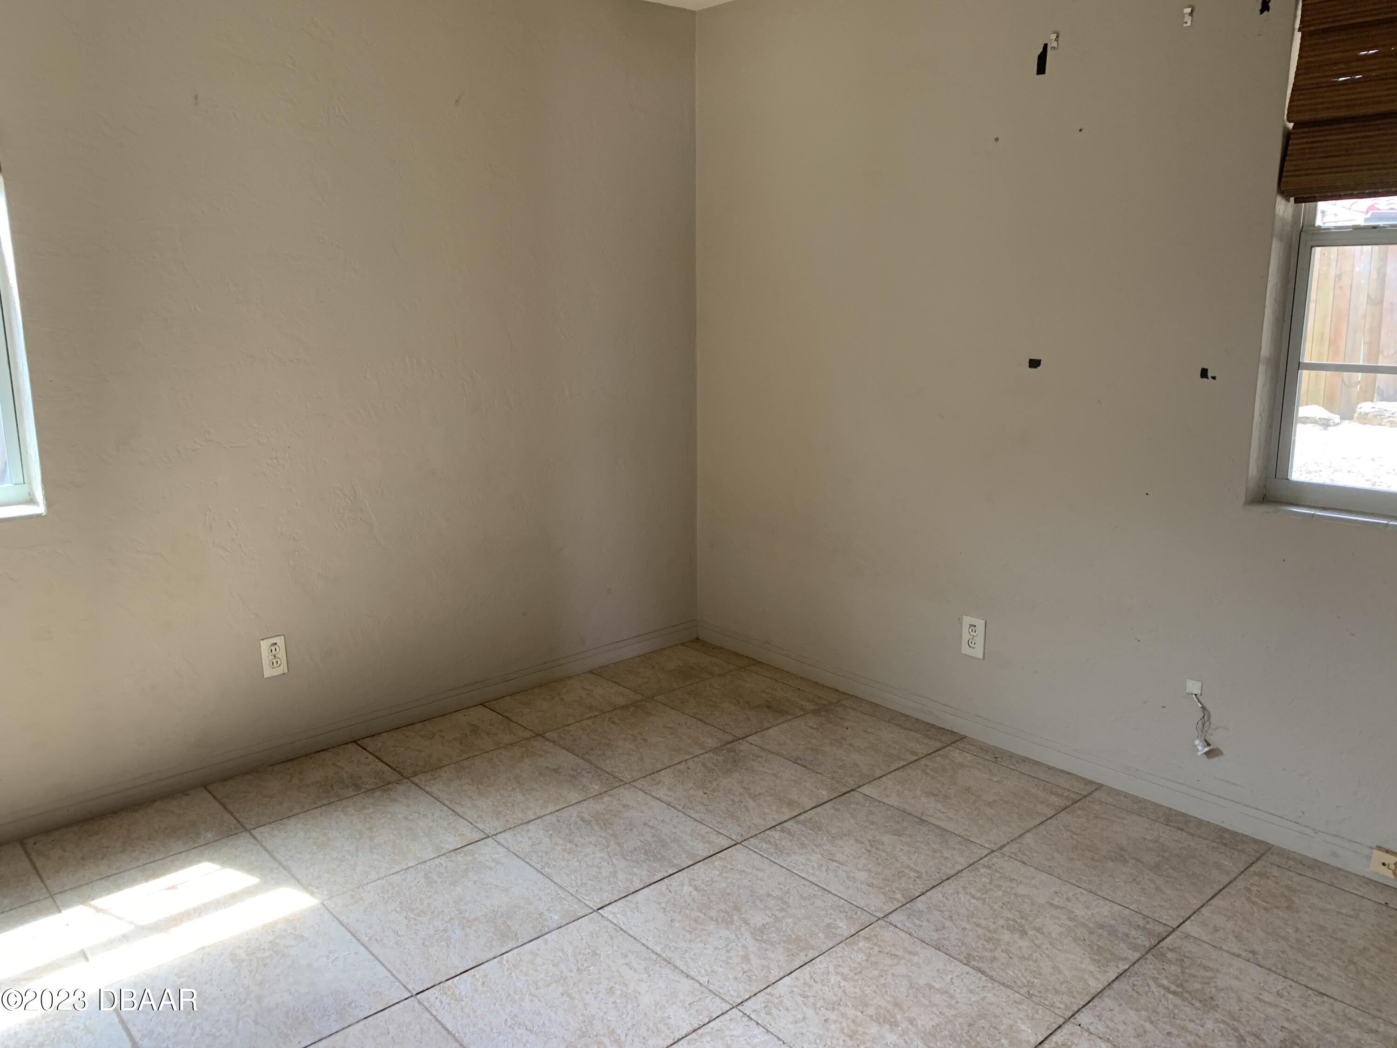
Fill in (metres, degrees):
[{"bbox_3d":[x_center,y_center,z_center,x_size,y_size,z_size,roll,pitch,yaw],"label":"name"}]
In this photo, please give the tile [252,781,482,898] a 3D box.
[{"bbox_3d":[-0.857,0.811,2.736,0.451,0.010,0.451,-10,16,-41],"label":"tile"}]

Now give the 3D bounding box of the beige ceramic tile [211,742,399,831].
[{"bbox_3d":[-1.131,0.750,3.028,0.451,0.010,0.350,-10,16,-41],"label":"beige ceramic tile"}]

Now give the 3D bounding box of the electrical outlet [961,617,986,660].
[{"bbox_3d":[0.858,0.354,3.273,0.007,0.122,0.078,-10,16,-41],"label":"electrical outlet"}]

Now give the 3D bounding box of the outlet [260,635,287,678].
[{"bbox_3d":[-1.251,0.393,3.101,0.071,0.117,0.008,-11,16,-41],"label":"outlet"}]

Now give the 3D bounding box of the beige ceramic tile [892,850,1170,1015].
[{"bbox_3d":[0.731,0.894,2.334,0.451,0.010,0.451,-10,16,-41],"label":"beige ceramic tile"}]

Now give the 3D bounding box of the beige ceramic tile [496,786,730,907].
[{"bbox_3d":[-0.215,0.818,2.701,0.451,0.010,0.451,-10,16,-41],"label":"beige ceramic tile"}]

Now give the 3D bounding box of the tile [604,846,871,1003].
[{"bbox_3d":[0.090,0.892,2.375,0.451,0.010,0.452,-11,16,-41],"label":"tile"}]

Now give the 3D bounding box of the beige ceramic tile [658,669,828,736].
[{"bbox_3d":[0.154,0.619,3.642,0.450,0.010,0.455,-11,16,-41],"label":"beige ceramic tile"}]

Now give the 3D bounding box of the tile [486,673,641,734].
[{"bbox_3d":[-0.451,0.620,3.639,0.451,0.010,0.357,-10,16,-41],"label":"tile"}]

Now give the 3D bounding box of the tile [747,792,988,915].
[{"bbox_3d":[0.430,0.827,2.673,0.455,0.010,0.452,-11,16,-41],"label":"tile"}]

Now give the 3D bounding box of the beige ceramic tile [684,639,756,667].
[{"bbox_3d":[0.087,0.514,4.139,0.083,0.010,0.377,-10,16,-41],"label":"beige ceramic tile"}]

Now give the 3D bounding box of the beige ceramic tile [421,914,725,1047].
[{"bbox_3d":[-0.249,0.950,2.074,0.451,0.010,0.451,-10,16,-41],"label":"beige ceramic tile"}]

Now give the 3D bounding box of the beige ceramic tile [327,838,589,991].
[{"bbox_3d":[-0.555,0.885,2.413,0.449,0.010,0.460,-11,16,-41],"label":"beige ceramic tile"}]

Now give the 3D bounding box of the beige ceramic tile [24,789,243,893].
[{"bbox_3d":[-1.460,0.814,2.723,0.451,0.010,0.341,-10,16,-41],"label":"beige ceramic tile"}]

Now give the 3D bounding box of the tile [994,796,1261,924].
[{"bbox_3d":[1.071,0.832,2.627,0.451,0.010,0.451,-10,16,-41],"label":"tile"}]

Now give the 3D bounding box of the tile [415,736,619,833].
[{"bbox_3d":[-0.526,0.749,3.045,0.451,0.010,0.455,-11,16,-41],"label":"tile"}]

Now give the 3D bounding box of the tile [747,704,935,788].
[{"bbox_3d":[0.462,0.691,3.306,0.450,0.010,0.460,-11,16,-41],"label":"tile"}]

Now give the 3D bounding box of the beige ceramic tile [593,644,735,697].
[{"bbox_3d":[-0.117,0.556,3.938,0.450,0.010,0.351,-11,16,-41],"label":"beige ceramic tile"}]

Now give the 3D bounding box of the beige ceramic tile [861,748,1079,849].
[{"bbox_3d":[0.768,0.762,2.959,0.451,0.010,0.451,-10,16,-41],"label":"beige ceramic tile"}]

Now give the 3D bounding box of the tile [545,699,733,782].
[{"bbox_3d":[-0.185,0.684,3.344,0.455,0.010,0.455,-11,16,-41],"label":"tile"}]

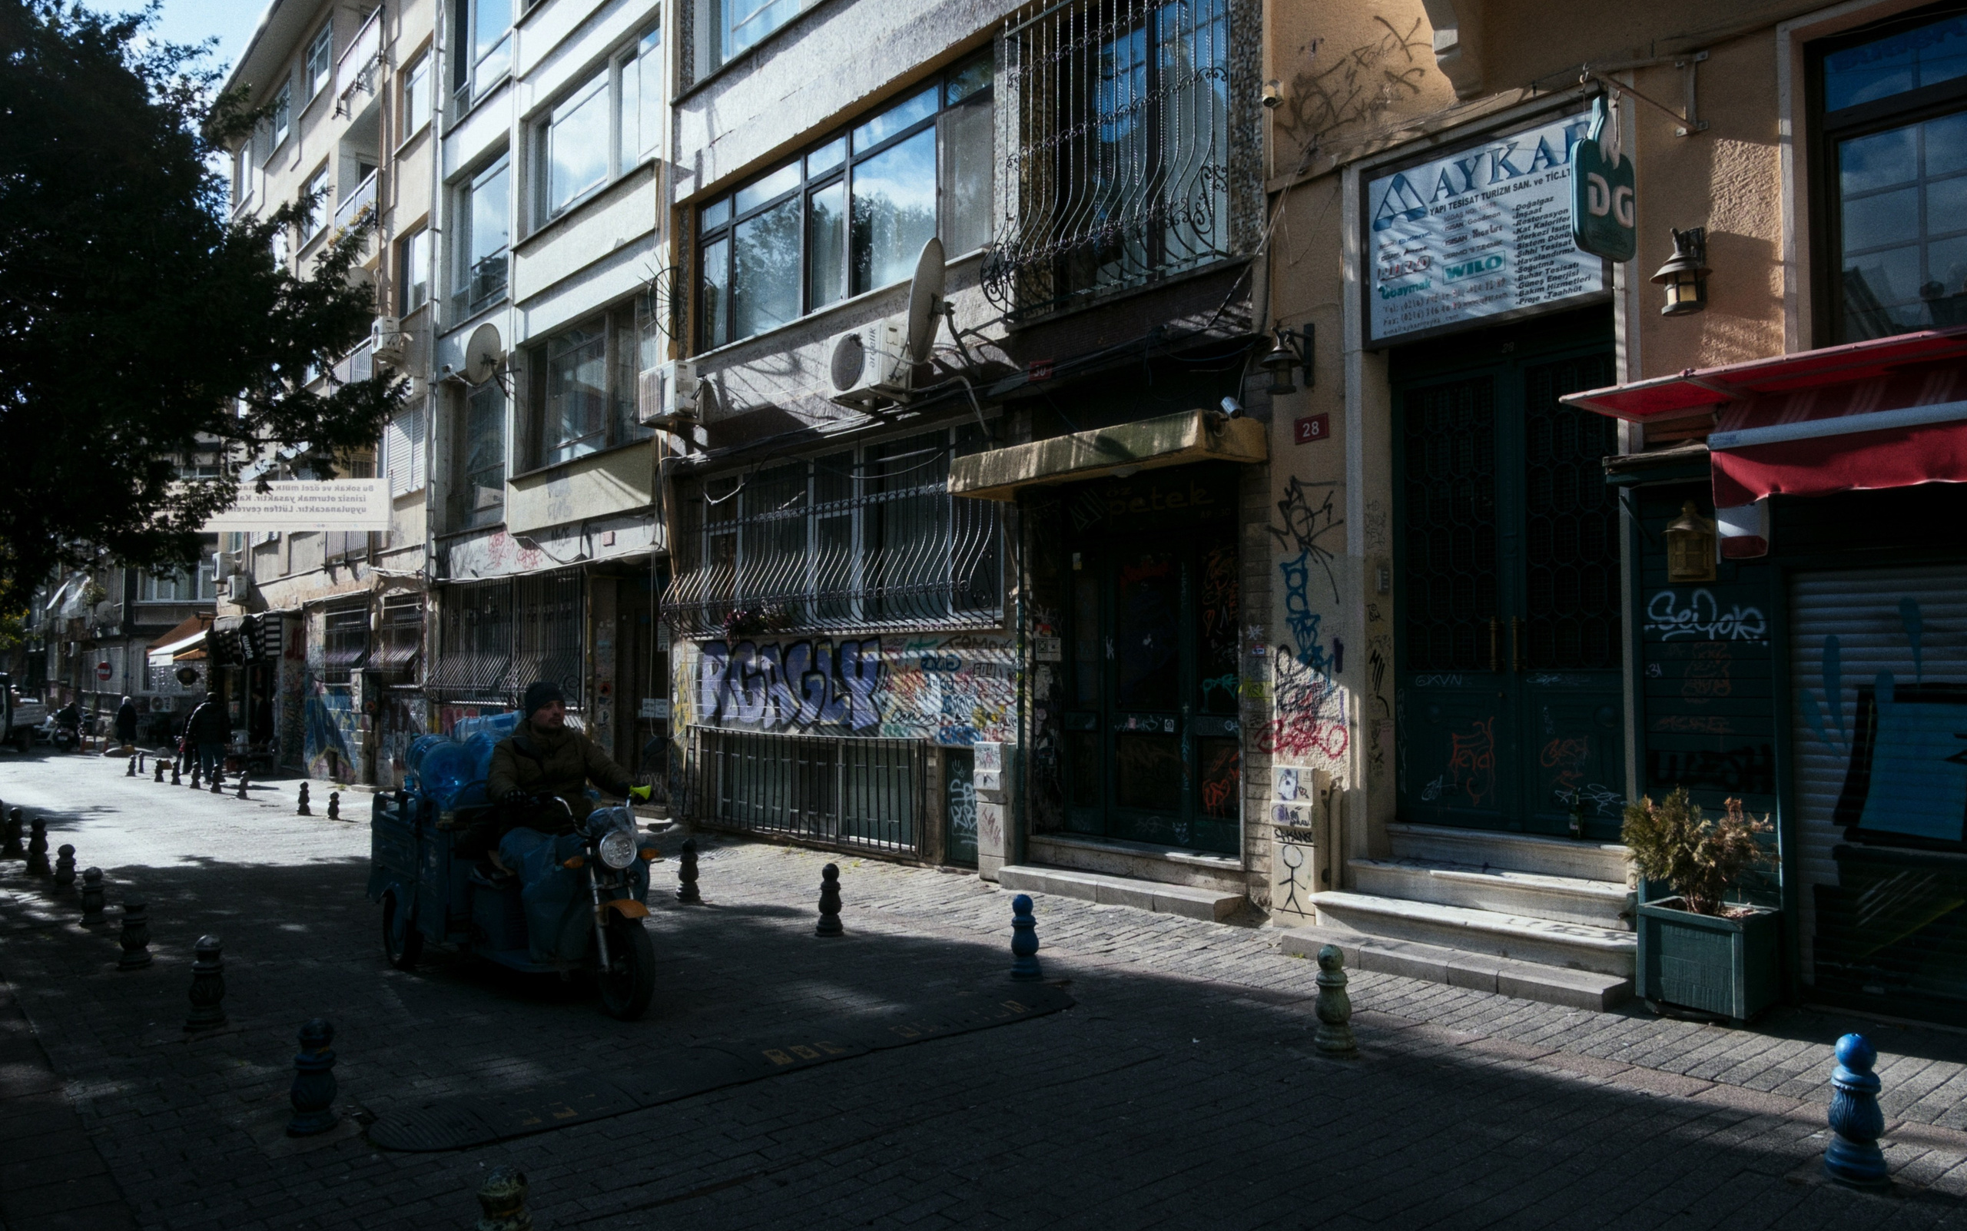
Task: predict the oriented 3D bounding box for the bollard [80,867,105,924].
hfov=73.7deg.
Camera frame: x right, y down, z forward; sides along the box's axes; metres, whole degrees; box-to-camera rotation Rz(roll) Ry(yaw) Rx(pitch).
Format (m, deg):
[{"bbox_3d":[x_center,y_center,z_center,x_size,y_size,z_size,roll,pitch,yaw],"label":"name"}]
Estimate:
[{"bbox_3d":[-5.947,1.867,8.770,0.148,0.360,0.148,3,-4,-41],"label":"bollard"}]

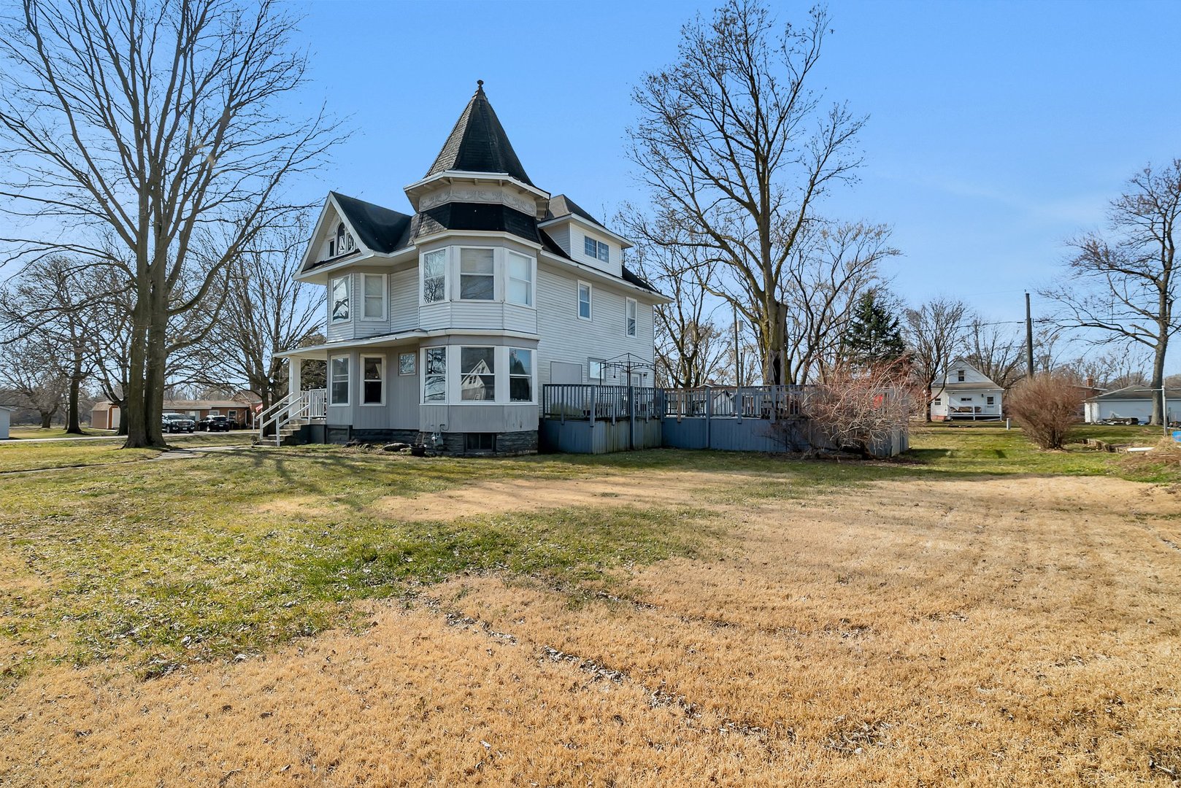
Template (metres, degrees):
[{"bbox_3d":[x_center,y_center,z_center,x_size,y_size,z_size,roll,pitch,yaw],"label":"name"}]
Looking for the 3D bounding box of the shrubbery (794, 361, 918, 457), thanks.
[{"bbox_3d":[8.350,0.509,16.542,3.500,3.100,3.100,-1,-2,27],"label":"shrubbery"}]

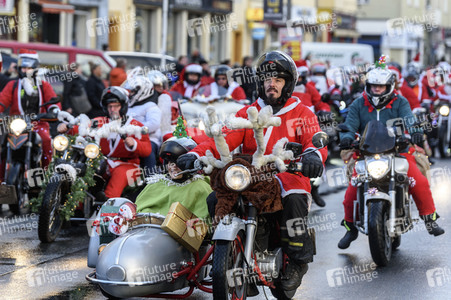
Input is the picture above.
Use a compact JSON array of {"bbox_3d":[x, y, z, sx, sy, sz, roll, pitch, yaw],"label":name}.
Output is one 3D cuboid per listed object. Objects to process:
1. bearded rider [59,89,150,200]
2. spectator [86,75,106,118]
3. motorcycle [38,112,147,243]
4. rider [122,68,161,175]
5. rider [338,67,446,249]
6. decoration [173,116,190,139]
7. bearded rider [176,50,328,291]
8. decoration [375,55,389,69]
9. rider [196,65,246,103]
[{"bbox_3d":[-1.158,0.005,15.700,0.800,1.270,0.750,2,3,27],"label":"bearded rider"},{"bbox_3d":[-1.982,-0.507,25.000,0.360,1.690,0.500,1,3,12],"label":"spectator"},{"bbox_3d":[-1.169,0.244,15.600,0.850,1.200,2.100,5,3,27],"label":"motorcycle"},{"bbox_3d":[-0.811,-0.215,16.300,0.550,1.250,0.680,3,4,41],"label":"rider"},{"bbox_3d":[1.413,0.077,13.850,0.880,1.520,0.800,1,3,12],"label":"rider"},{"bbox_3d":[-0.294,-0.148,10.700,0.108,0.147,0.088,1,3,14],"label":"decoration"},{"bbox_3d":[0.176,0.134,10.600,0.900,1.530,0.820,2,3,18],"label":"bearded rider"},{"bbox_3d":[1.337,-0.757,13.950,0.105,0.118,0.090,1,3,12],"label":"decoration"},{"bbox_3d":[-0.029,-0.529,23.600,0.700,1.350,0.750,1,3,10],"label":"rider"}]

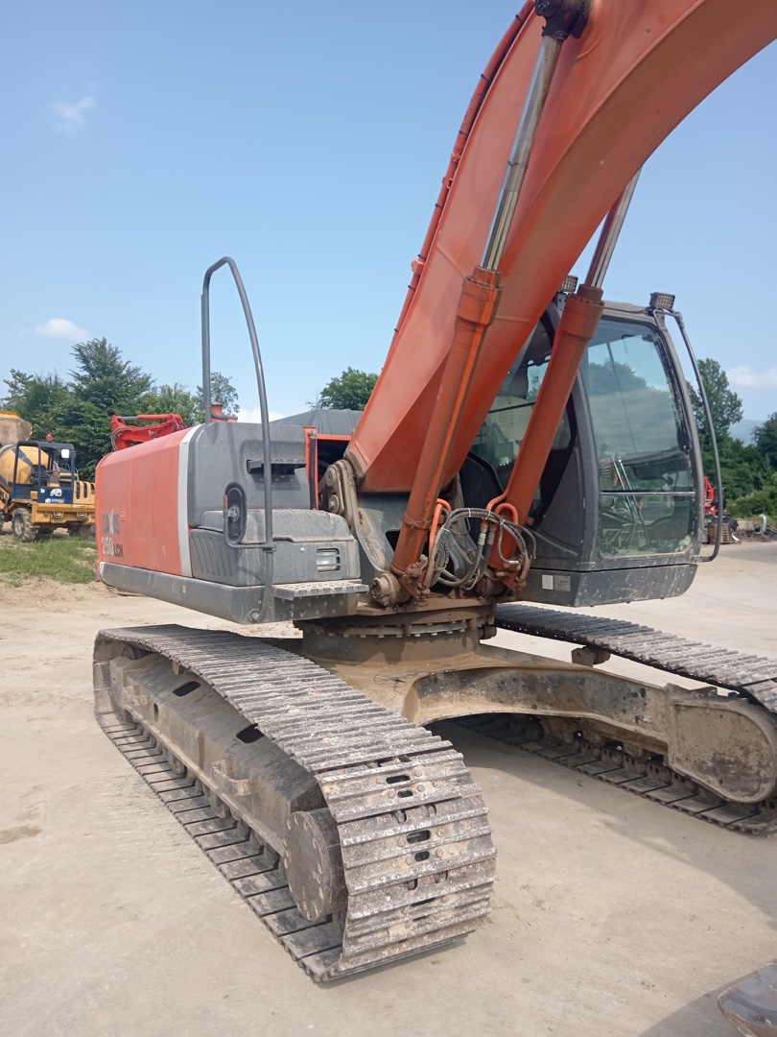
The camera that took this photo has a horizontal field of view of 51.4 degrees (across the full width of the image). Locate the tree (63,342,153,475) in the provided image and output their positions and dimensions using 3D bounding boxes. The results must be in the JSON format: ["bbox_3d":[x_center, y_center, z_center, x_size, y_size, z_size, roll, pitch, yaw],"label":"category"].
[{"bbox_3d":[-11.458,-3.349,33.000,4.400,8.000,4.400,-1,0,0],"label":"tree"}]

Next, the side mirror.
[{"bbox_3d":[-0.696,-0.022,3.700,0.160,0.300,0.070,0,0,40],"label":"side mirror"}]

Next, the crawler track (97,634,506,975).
[{"bbox_3d":[-1.003,1.189,4.727,0.600,0.920,4.650,-1,0,-30],"label":"crawler track"}]

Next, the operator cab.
[{"bbox_3d":[1.004,-0.458,5.274,1.060,1.880,1.850,-1,0,-33],"label":"operator cab"}]

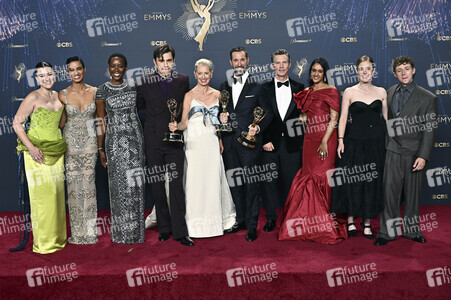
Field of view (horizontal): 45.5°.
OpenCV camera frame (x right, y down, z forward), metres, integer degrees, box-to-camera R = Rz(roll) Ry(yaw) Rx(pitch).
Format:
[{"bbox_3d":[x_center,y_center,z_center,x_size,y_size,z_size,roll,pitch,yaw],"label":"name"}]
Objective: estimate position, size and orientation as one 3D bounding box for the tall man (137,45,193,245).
[{"bbox_3d":[-0.574,-0.044,5.064,0.540,1.857,0.400,-2,8,-8],"label":"tall man"}]

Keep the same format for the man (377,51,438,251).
[{"bbox_3d":[1.655,0.013,4.921,0.580,1.701,0.400,1,8,15],"label":"man"}]

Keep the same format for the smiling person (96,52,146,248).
[{"bbox_3d":[-0.998,-0.006,5.095,0.480,1.789,0.340,-2,8,-8],"label":"smiling person"}]

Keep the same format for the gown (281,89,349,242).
[{"bbox_3d":[0.829,0.132,5.100,0.640,1.448,0.550,1,8,15],"label":"gown"}]

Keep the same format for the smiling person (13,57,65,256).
[{"bbox_3d":[-1.666,0.065,4.861,0.480,1.687,0.420,-3,8,-18],"label":"smiling person"}]

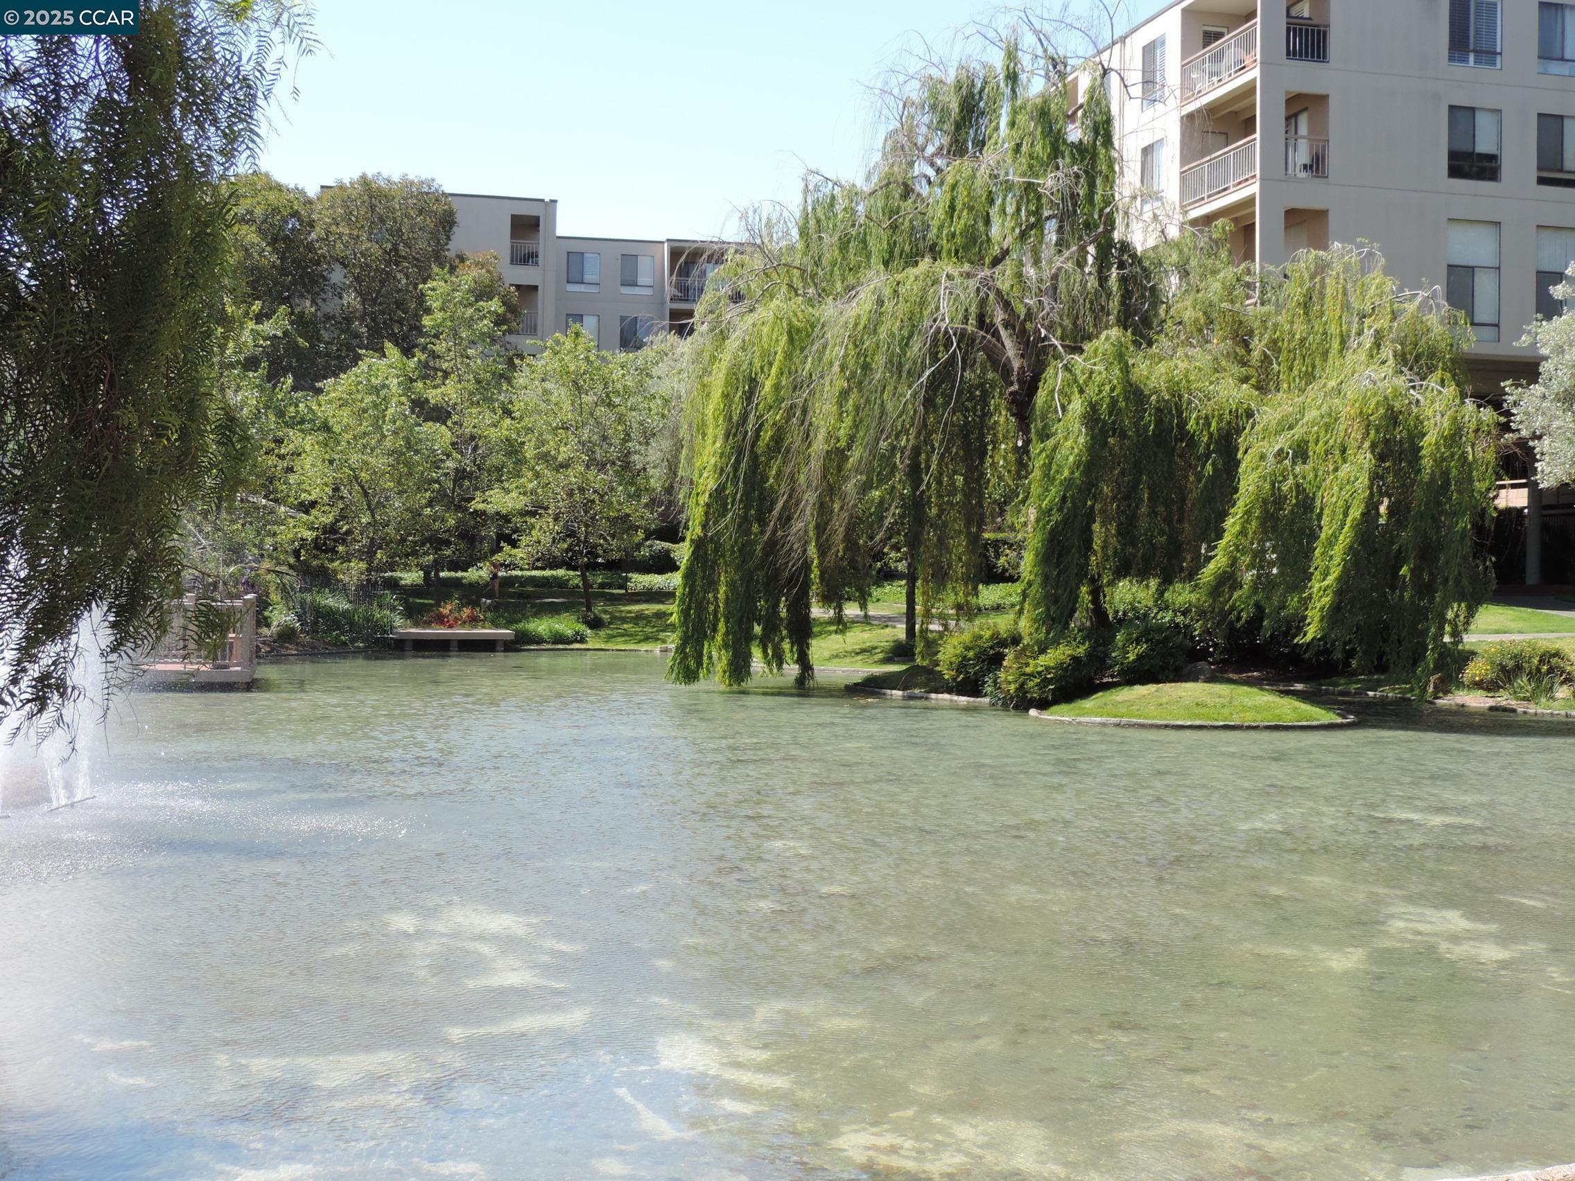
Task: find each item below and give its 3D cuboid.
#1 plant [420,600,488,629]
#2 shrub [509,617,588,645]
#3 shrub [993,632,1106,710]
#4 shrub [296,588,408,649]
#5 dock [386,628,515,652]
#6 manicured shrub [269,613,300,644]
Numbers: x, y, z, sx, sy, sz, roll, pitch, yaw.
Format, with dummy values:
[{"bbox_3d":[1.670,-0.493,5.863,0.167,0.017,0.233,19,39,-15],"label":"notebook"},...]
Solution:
[{"bbox_3d":[-9.255,0.656,54.300,1.880,0.820,1.300,0,0,0],"label":"plant"},{"bbox_3d":[-6.458,1.087,53.200,2.170,0.820,1.400,0,0,0],"label":"shrub"},{"bbox_3d":[3.809,1.165,28.500,1.660,1.140,1.450,0,0,0],"label":"shrub"},{"bbox_3d":[-11.342,0.719,50.800,2.920,1.520,1.800,0,0,0],"label":"shrub"},{"bbox_3d":[-8.912,1.334,52.000,3.250,0.530,2.200,0,0,0],"label":"dock"},{"bbox_3d":[-12.553,0.951,48.800,0.780,0.780,0.750,0,0,0],"label":"manicured shrub"}]

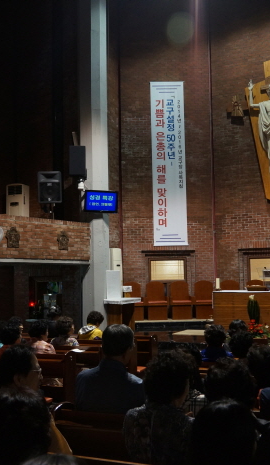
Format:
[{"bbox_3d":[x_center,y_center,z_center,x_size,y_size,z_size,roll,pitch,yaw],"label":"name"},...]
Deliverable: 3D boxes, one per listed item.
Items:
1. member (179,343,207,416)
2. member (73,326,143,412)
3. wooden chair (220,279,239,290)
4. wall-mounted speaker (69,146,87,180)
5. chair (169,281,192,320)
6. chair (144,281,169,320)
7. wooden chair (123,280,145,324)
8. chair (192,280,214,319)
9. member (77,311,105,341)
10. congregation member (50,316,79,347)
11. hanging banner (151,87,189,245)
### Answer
[{"bbox_3d":[0.400,1.353,3.620,0.460,1.220,0.650,-2,-4,20],"label":"member"},{"bbox_3d":[-0.073,1.267,3.658,0.500,1.310,0.700,-3,-5,26],"label":"member"},{"bbox_3d":[2.407,1.711,14.000,0.580,0.980,0.600,-2,-4,18],"label":"wooden chair"},{"bbox_3d":[-1.276,-1.593,12.200,0.360,0.660,0.360,-1,-4,-3],"label":"wall-mounted speaker"},{"bbox_3d":[1.185,1.708,13.900,0.560,0.930,0.560,-1,-4,-2],"label":"chair"},{"bbox_3d":[0.554,1.752,14.000,0.580,0.980,0.600,-1,-4,-6],"label":"chair"},{"bbox_3d":[-0.013,1.790,14.150,0.580,1.000,0.580,0,-4,-9],"label":"wooden chair"},{"bbox_3d":[1.810,1.698,13.900,0.560,0.930,0.560,-1,-4,-2],"label":"chair"},{"bbox_3d":[-0.602,1.857,8.613,0.460,1.230,0.620,-3,-5,26],"label":"member"},{"bbox_3d":[-0.714,1.598,6.532,0.450,1.200,0.720,-3,-5,28],"label":"congregation member"},{"bbox_3d":[0.899,-1.844,14.609,0.900,4.417,0.040,-1,-4,-5],"label":"hanging banner"}]

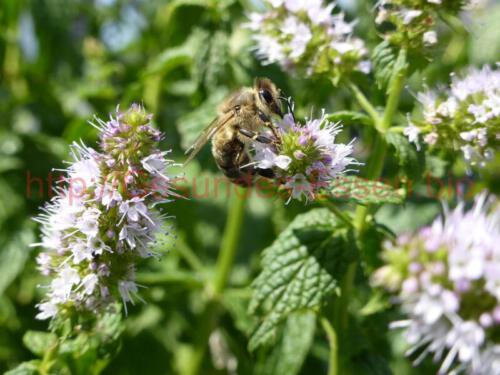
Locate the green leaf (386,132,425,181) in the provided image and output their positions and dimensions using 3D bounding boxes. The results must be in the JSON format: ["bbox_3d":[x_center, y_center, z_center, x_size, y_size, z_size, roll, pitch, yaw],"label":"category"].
[{"bbox_3d":[0.019,-0.004,0.108,0.004,0.007,0.003,-31,-7,-29],"label":"green leaf"}]

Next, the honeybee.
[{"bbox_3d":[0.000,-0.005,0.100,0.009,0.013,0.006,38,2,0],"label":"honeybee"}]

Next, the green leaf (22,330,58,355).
[{"bbox_3d":[-0.029,0.021,0.121,0.004,0.003,0.002,-6,15,-1],"label":"green leaf"}]

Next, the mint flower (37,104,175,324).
[{"bbox_3d":[-0.016,0.003,0.100,0.015,0.025,0.015,14,9,0],"label":"mint flower"}]

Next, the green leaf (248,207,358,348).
[{"bbox_3d":[0.007,0.013,0.120,0.012,0.021,0.007,31,-16,3],"label":"green leaf"}]

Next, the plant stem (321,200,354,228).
[{"bbox_3d":[0.012,0.004,0.120,0.006,0.001,0.001,39,0,-9],"label":"plant stem"}]

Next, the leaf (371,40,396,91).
[{"bbox_3d":[0.019,-0.017,0.125,0.003,0.007,0.003,8,6,14],"label":"leaf"}]

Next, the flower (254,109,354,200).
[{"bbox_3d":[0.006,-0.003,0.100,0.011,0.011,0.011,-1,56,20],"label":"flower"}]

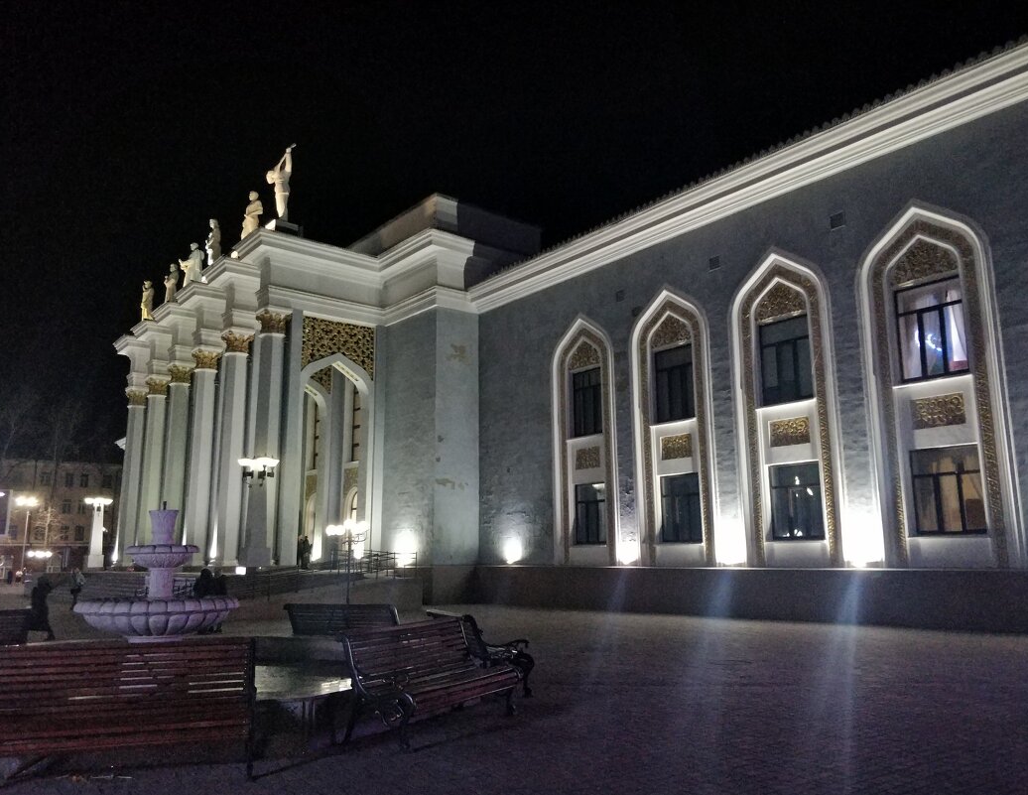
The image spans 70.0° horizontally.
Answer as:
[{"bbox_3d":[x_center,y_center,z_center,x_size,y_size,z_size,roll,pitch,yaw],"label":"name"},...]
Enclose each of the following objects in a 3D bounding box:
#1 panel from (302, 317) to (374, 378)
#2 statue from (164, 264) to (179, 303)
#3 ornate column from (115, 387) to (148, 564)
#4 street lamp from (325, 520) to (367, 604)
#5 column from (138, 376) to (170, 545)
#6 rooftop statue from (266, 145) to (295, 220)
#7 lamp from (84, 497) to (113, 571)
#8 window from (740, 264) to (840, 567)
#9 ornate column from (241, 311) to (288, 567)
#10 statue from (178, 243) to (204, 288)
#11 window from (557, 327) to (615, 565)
[{"bbox_3d":[-8.328,-2.202,35.030,3.695,2.685,0.250,9,-15,-40],"label":"panel"},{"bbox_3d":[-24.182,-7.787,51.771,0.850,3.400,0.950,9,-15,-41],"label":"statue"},{"bbox_3d":[-27.412,5.423,52.614,1.380,12.550,1.380,9,-15,-41],"label":"ornate column"},{"bbox_3d":[-4.765,5.056,21.010,1.000,3.037,1.000,9,-15,-40],"label":"street lamp"},{"bbox_3d":[-22.319,4.385,45.401,1.500,11.391,1.500,9,-15,-40],"label":"column"},{"bbox_3d":[-12.031,-11.111,38.279,1.100,4.300,1.050,9,-15,-41],"label":"rooftop statue"},{"bbox_3d":[-28.261,9.202,50.051,1.700,4.854,1.700,9,-15,-41],"label":"lamp"},{"bbox_3d":[8.388,0.245,22.724,0.450,9.811,3.060,9,-15,-40],"label":"window"},{"bbox_3d":[-10.972,1.616,32.576,1.500,11.391,1.500,9,-15,-40],"label":"ornate column"},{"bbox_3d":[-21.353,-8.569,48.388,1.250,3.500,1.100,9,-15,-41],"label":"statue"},{"bbox_3d":[2.722,1.664,29.121,0.450,9.753,3.060,9,-15,-40],"label":"window"}]

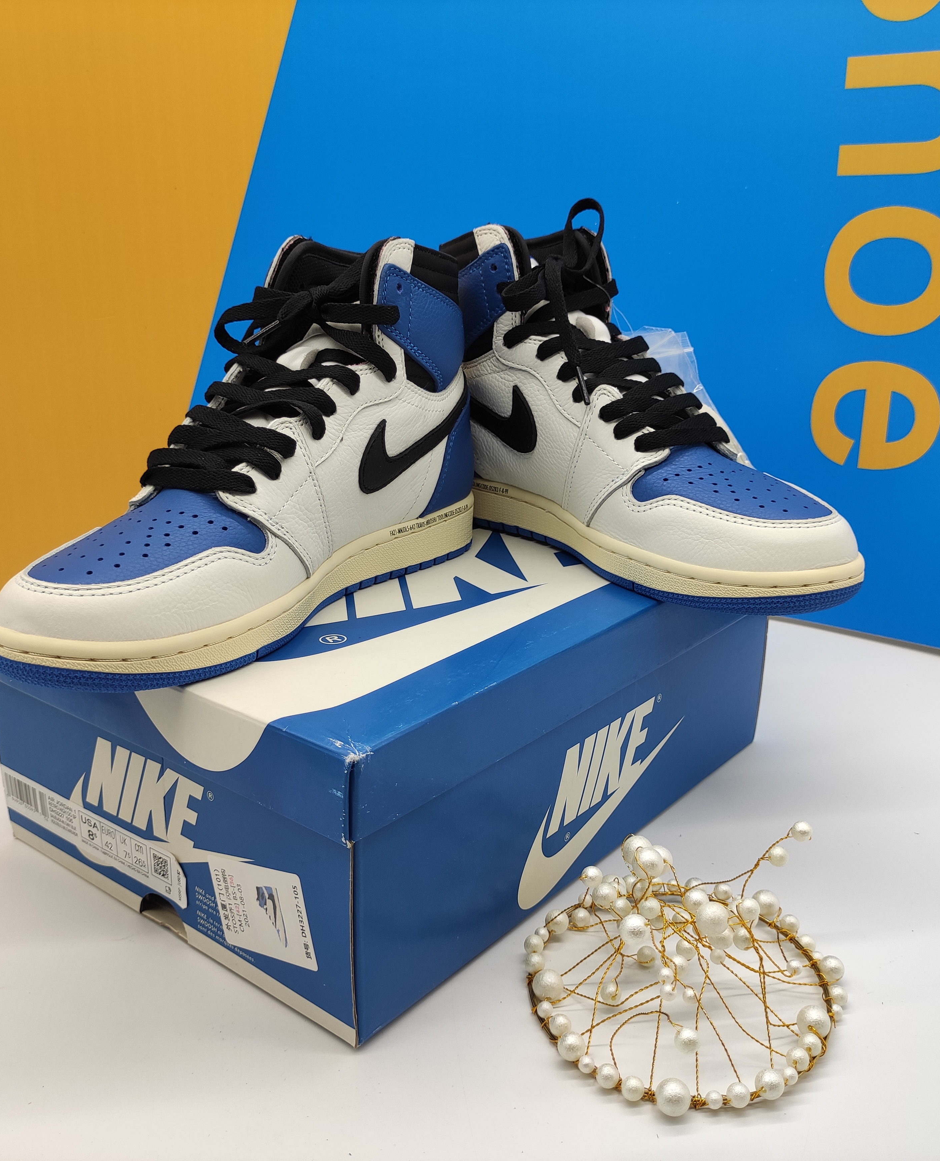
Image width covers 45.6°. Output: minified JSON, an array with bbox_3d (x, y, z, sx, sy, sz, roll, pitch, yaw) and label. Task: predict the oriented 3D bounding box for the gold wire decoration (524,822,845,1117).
[{"bbox_3d":[0.086,0.140,0.444,0.125,0.060,0.128,0,18,0],"label":"gold wire decoration"}]

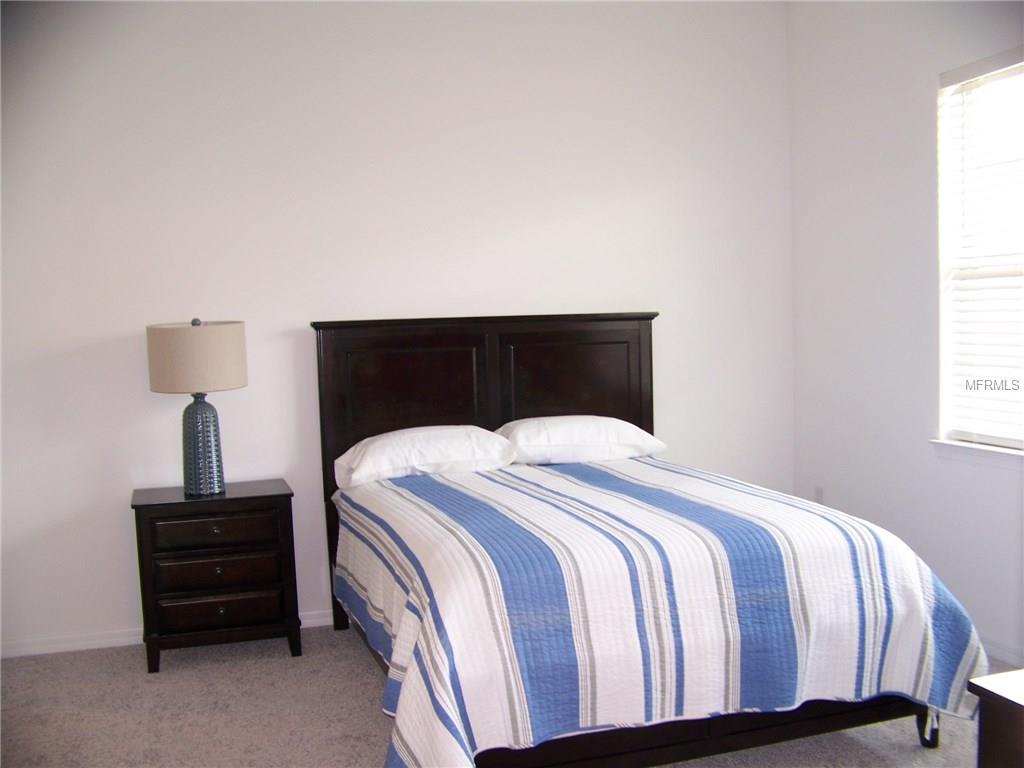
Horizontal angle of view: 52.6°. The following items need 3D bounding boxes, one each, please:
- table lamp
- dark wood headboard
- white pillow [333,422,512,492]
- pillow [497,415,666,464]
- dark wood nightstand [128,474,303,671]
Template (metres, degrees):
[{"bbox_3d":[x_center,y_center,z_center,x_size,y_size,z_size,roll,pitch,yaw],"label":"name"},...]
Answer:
[{"bbox_3d":[-1.278,0.096,4.251,0.385,0.724,0.385,-3,3,-17],"label":"table lamp"},{"bbox_3d":[-0.073,0.380,4.847,1.659,1.372,0.080,-3,3,-17],"label":"dark wood headboard"},{"bbox_3d":[-0.384,0.296,4.484,0.750,0.210,0.430,-2,3,-13],"label":"white pillow"},{"bbox_3d":[0.310,0.238,4.705,0.750,0.200,0.430,-3,3,-17],"label":"pillow"},{"bbox_3d":[-1.239,0.790,4.365,0.621,0.676,0.426,-3,3,-17],"label":"dark wood nightstand"}]

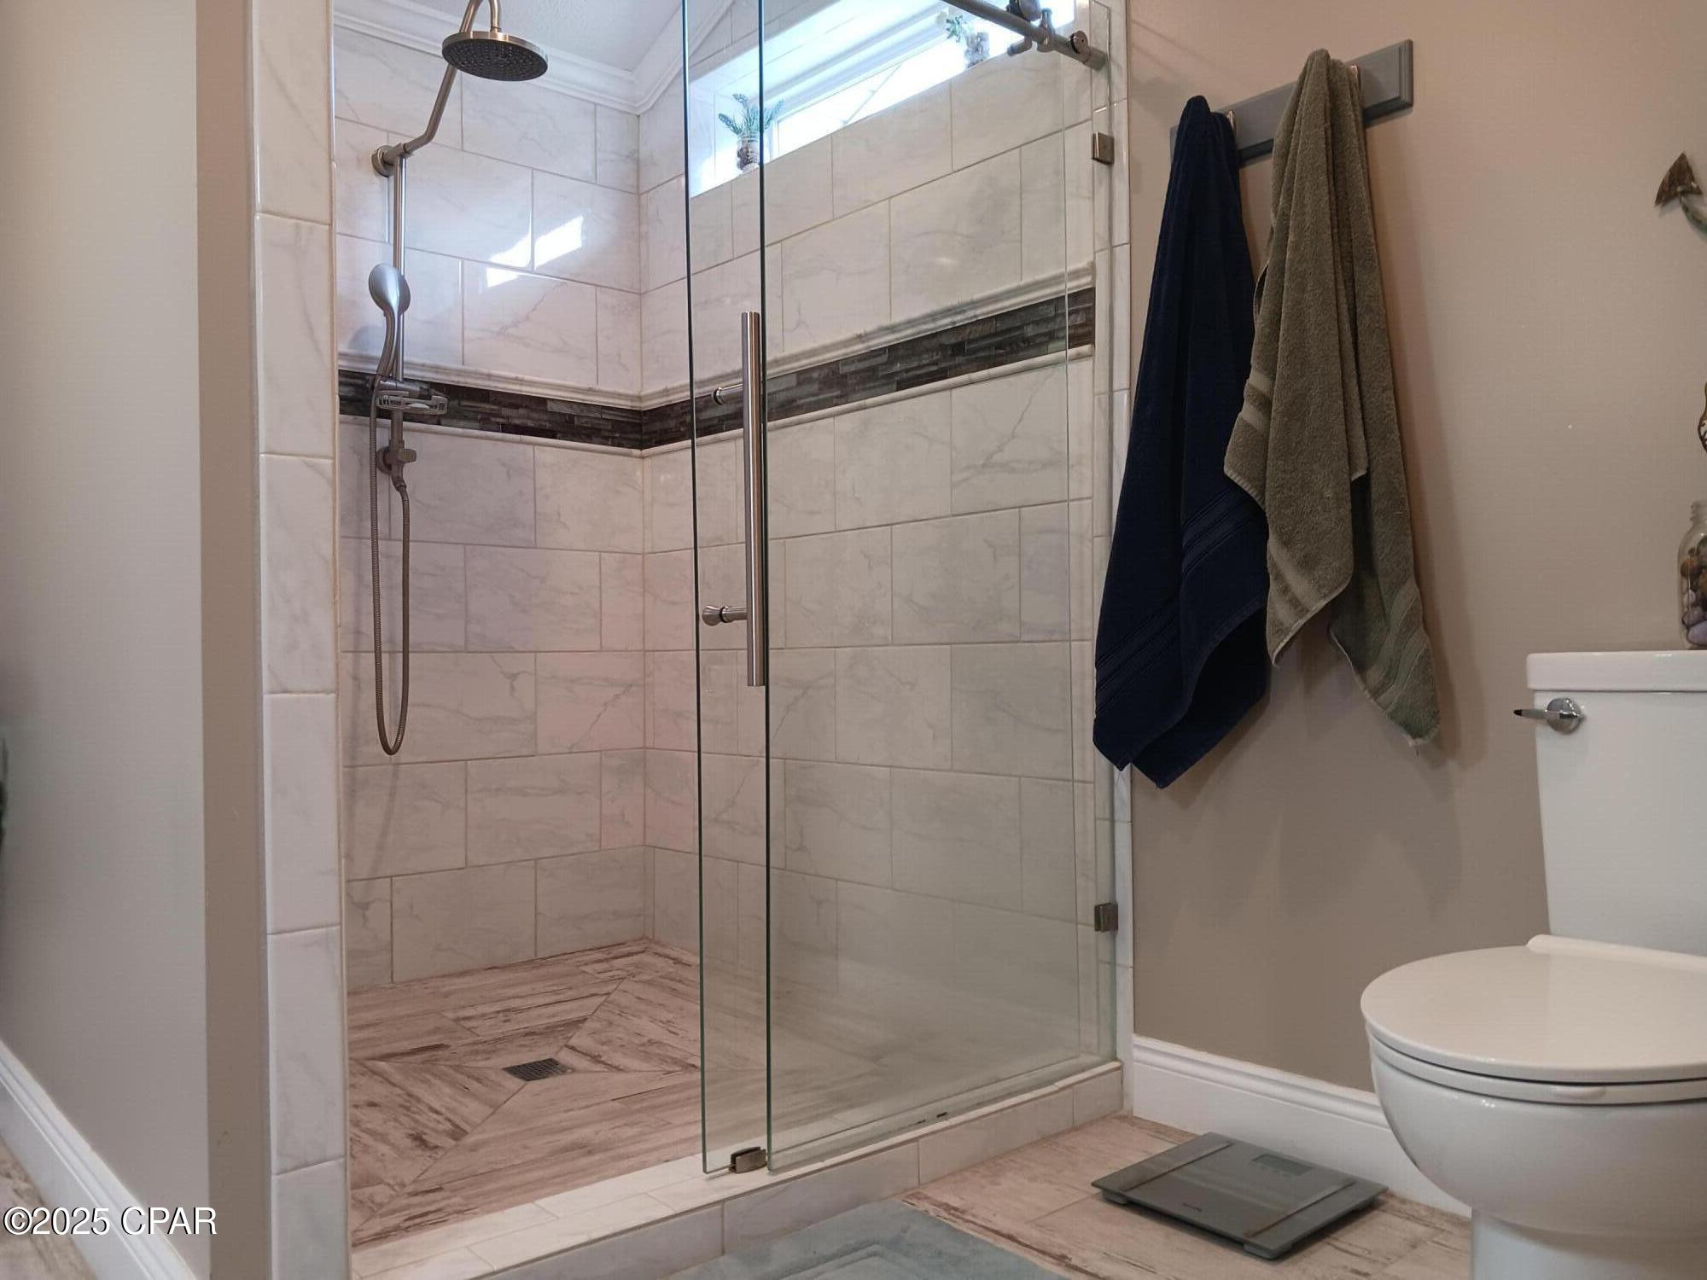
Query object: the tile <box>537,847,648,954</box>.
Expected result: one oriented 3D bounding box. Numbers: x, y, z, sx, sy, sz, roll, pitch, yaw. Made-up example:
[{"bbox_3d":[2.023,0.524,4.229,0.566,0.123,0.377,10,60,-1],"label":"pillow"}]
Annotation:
[{"bbox_3d":[-0.660,0.657,3.362,0.314,0.234,0.010,0,-1,-42],"label":"tile"}]

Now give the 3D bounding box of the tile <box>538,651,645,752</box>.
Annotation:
[{"bbox_3d":[-0.665,0.157,3.371,0.315,0.251,0.010,0,-1,-42],"label":"tile"}]

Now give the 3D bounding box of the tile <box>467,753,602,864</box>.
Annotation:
[{"bbox_3d":[-0.779,0.410,3.263,0.356,0.251,0.010,0,-1,-42],"label":"tile"}]

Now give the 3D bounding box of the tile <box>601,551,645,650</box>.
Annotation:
[{"bbox_3d":[-0.598,-0.097,3.427,0.131,0.251,0.010,0,-1,-41],"label":"tile"}]

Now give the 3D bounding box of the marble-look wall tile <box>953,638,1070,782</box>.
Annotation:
[{"bbox_3d":[0.314,0.132,2.512,0.010,0.251,0.338,0,-1,-42],"label":"marble-look wall tile"}]

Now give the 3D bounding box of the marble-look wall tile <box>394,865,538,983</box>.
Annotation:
[{"bbox_3d":[-0.912,0.656,3.139,0.355,0.236,0.010,0,-1,-42],"label":"marble-look wall tile"}]

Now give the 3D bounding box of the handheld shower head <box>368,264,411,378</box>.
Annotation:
[{"bbox_3d":[-1.017,-0.699,2.913,0.092,0.247,0.075,0,-1,-41],"label":"handheld shower head"}]

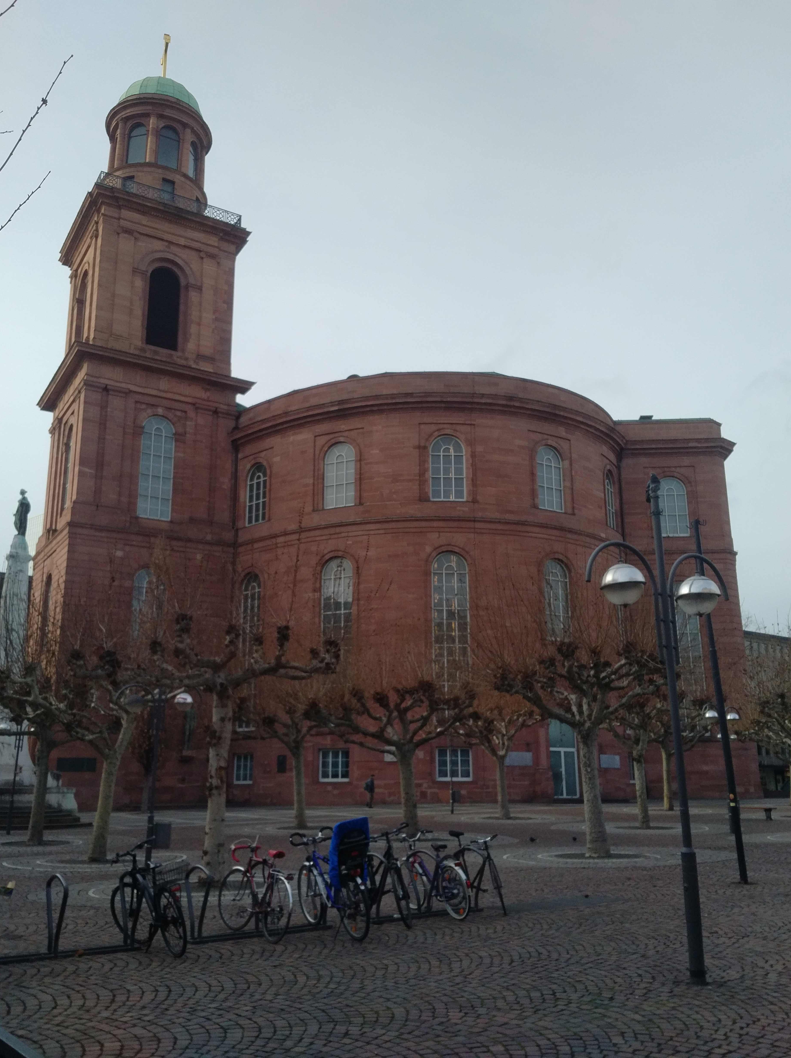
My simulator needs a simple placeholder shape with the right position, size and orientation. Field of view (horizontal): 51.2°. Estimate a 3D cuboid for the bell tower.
[{"bbox_3d":[-18.849,-10.131,61.949,12.400,57.000,12.400,8,-17,-32],"label":"bell tower"}]

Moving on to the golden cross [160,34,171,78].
[{"bbox_3d":[-19.306,-39.647,69.419,0.450,4.100,2.700,8,-17,-32],"label":"golden cross"}]

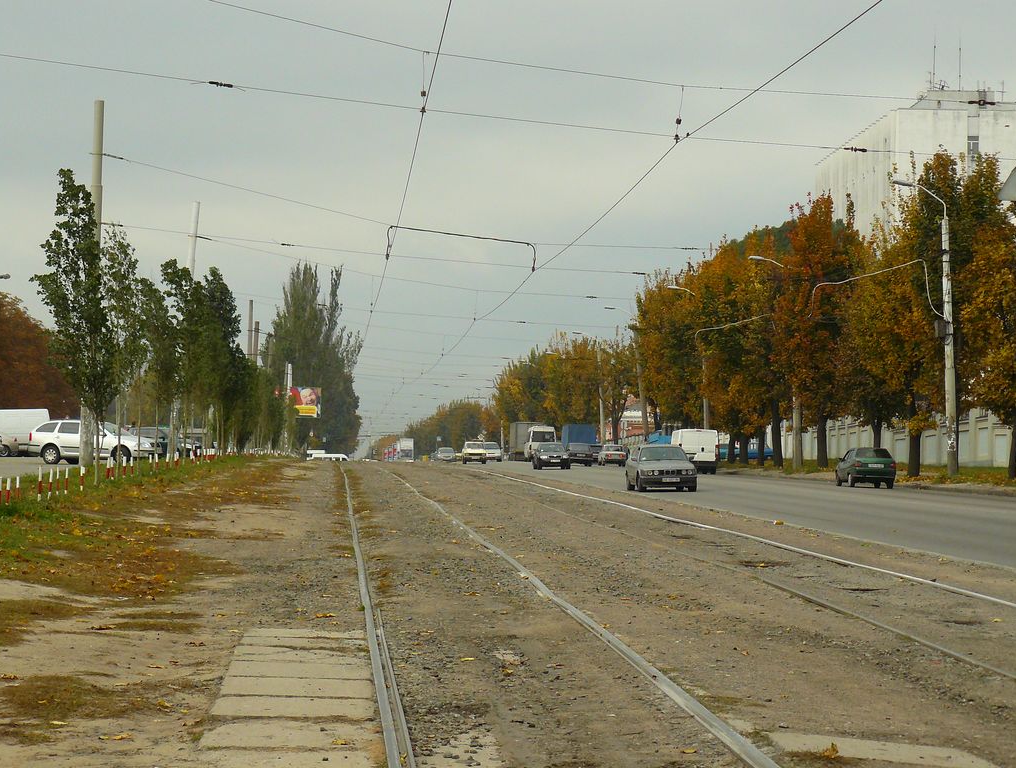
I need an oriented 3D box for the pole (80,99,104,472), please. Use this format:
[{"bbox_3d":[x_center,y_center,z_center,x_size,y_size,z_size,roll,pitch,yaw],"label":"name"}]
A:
[{"bbox_3d":[-10.999,-2.640,73.000,0.380,9.900,0.380,2,0,-4],"label":"pole"}]

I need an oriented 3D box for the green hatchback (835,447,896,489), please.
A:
[{"bbox_3d":[12.520,2.937,96.814,1.670,1.410,4.000,0,-1,-4],"label":"green hatchback"}]

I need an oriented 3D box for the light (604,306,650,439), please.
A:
[{"bbox_3d":[8.985,-0.056,206.000,3.200,11.400,0.500,0,-1,-4],"label":"light"}]

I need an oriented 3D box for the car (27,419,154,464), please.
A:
[{"bbox_3d":[-14.000,1.993,93.815,4.570,1.470,1.770,0,-1,16],"label":"car"}]

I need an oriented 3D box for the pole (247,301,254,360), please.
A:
[{"bbox_3d":[-16.287,-0.472,173.000,0.360,9.800,0.360,0,-1,-4],"label":"pole"}]

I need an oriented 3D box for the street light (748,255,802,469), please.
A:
[{"bbox_3d":[13.521,-1.085,138.800,2.650,10.800,0.450,0,-1,-4],"label":"street light"}]

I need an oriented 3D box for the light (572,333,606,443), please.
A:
[{"bbox_3d":[7.174,0.919,240.700,2.800,11.000,0.450,0,-1,-4],"label":"light"}]

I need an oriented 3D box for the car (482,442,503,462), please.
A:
[{"bbox_3d":[-1.410,5.314,213.014,1.700,1.420,4.300,0,-1,-4],"label":"car"}]

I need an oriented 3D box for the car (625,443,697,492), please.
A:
[{"bbox_3d":[4.610,2.546,83.514,1.760,1.410,4.720,0,-1,-4],"label":"car"}]

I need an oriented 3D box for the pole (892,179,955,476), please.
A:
[{"bbox_3d":[15.745,-2.098,104.000,2.350,11.200,0.450,0,-1,-4],"label":"pole"}]

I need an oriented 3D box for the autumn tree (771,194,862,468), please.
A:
[{"bbox_3d":[15.051,-2.557,134.000,4.300,13.100,4.500,0,-1,-4],"label":"autumn tree"}]

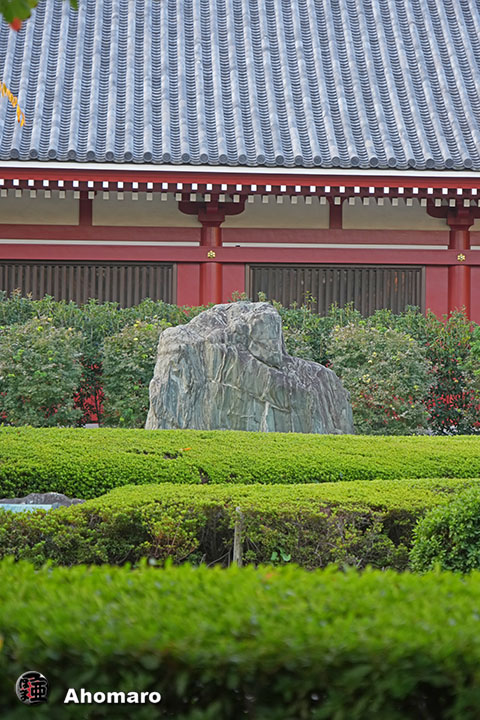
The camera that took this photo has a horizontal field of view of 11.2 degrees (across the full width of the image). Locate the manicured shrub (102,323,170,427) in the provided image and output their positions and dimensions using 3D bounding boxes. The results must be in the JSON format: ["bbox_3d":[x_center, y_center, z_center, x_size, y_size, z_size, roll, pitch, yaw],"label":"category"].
[{"bbox_3d":[-1.272,0.234,31.500,1.059,1.489,1.150,0,-1,3],"label":"manicured shrub"}]

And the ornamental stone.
[{"bbox_3d":[0.127,0.163,29.500,2.515,1.716,1.400,0,-1,3],"label":"ornamental stone"}]

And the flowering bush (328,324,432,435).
[{"bbox_3d":[1.814,0.302,31.500,1.343,1.520,1.250,0,-1,3],"label":"flowering bush"}]

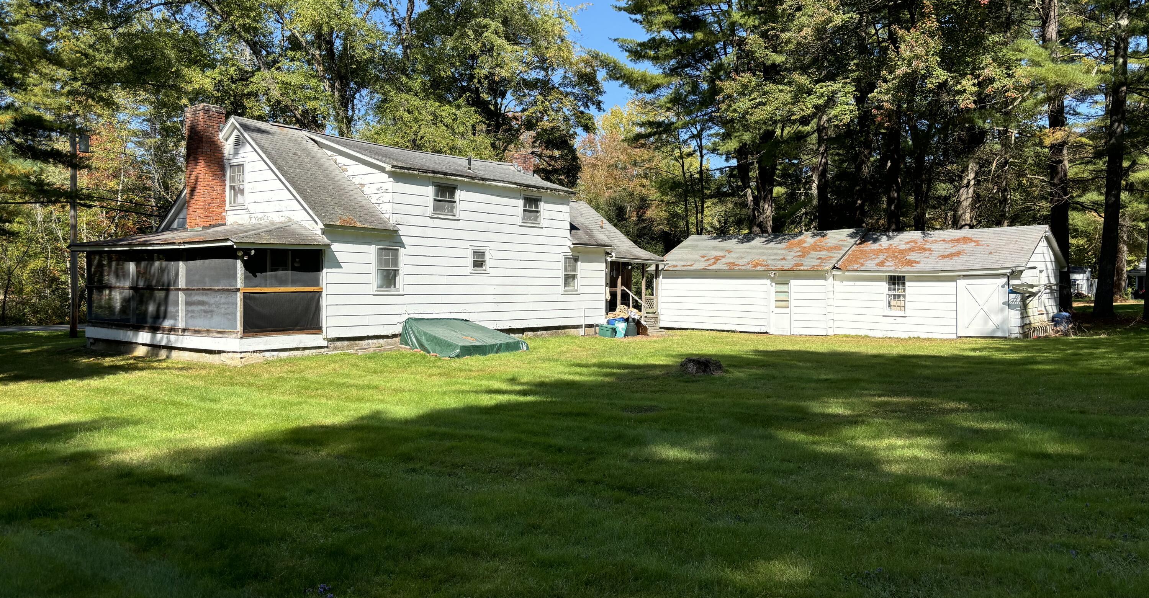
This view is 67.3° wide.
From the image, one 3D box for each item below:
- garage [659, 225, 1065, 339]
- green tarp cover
[{"bbox_3d":[10.207,-0.672,33.387,14.600,4.000,5.000,2,1,43],"label":"garage"},{"bbox_3d":[-2.858,0.973,22.674,1.900,0.900,2.600,1,1,37],"label":"green tarp cover"}]

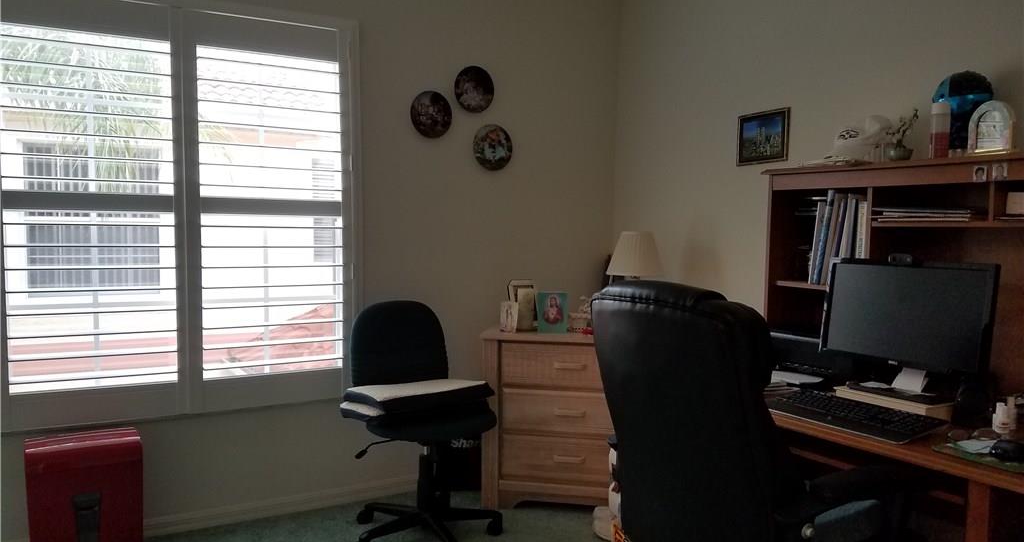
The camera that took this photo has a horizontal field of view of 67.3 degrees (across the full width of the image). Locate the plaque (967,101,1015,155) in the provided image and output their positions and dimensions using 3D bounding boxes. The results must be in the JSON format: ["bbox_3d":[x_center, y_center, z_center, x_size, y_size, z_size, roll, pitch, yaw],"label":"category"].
[{"bbox_3d":[1.363,-0.405,2.186,0.050,0.150,0.122,-2,4,-31],"label":"plaque"}]

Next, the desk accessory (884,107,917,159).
[{"bbox_3d":[1.236,-0.429,2.448,0.080,0.165,0.100,-2,4,-31],"label":"desk accessory"}]

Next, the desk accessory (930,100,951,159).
[{"bbox_3d":[1.273,-0.414,2.282,0.051,0.175,0.051,-1,4,-29],"label":"desk accessory"}]

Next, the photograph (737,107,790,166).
[{"bbox_3d":[1.064,-0.564,3.253,0.020,0.211,0.280,-1,4,-29],"label":"photograph"}]

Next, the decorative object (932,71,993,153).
[{"bbox_3d":[1.356,-0.463,2.317,0.100,0.265,0.155,-1,4,-29],"label":"decorative object"}]

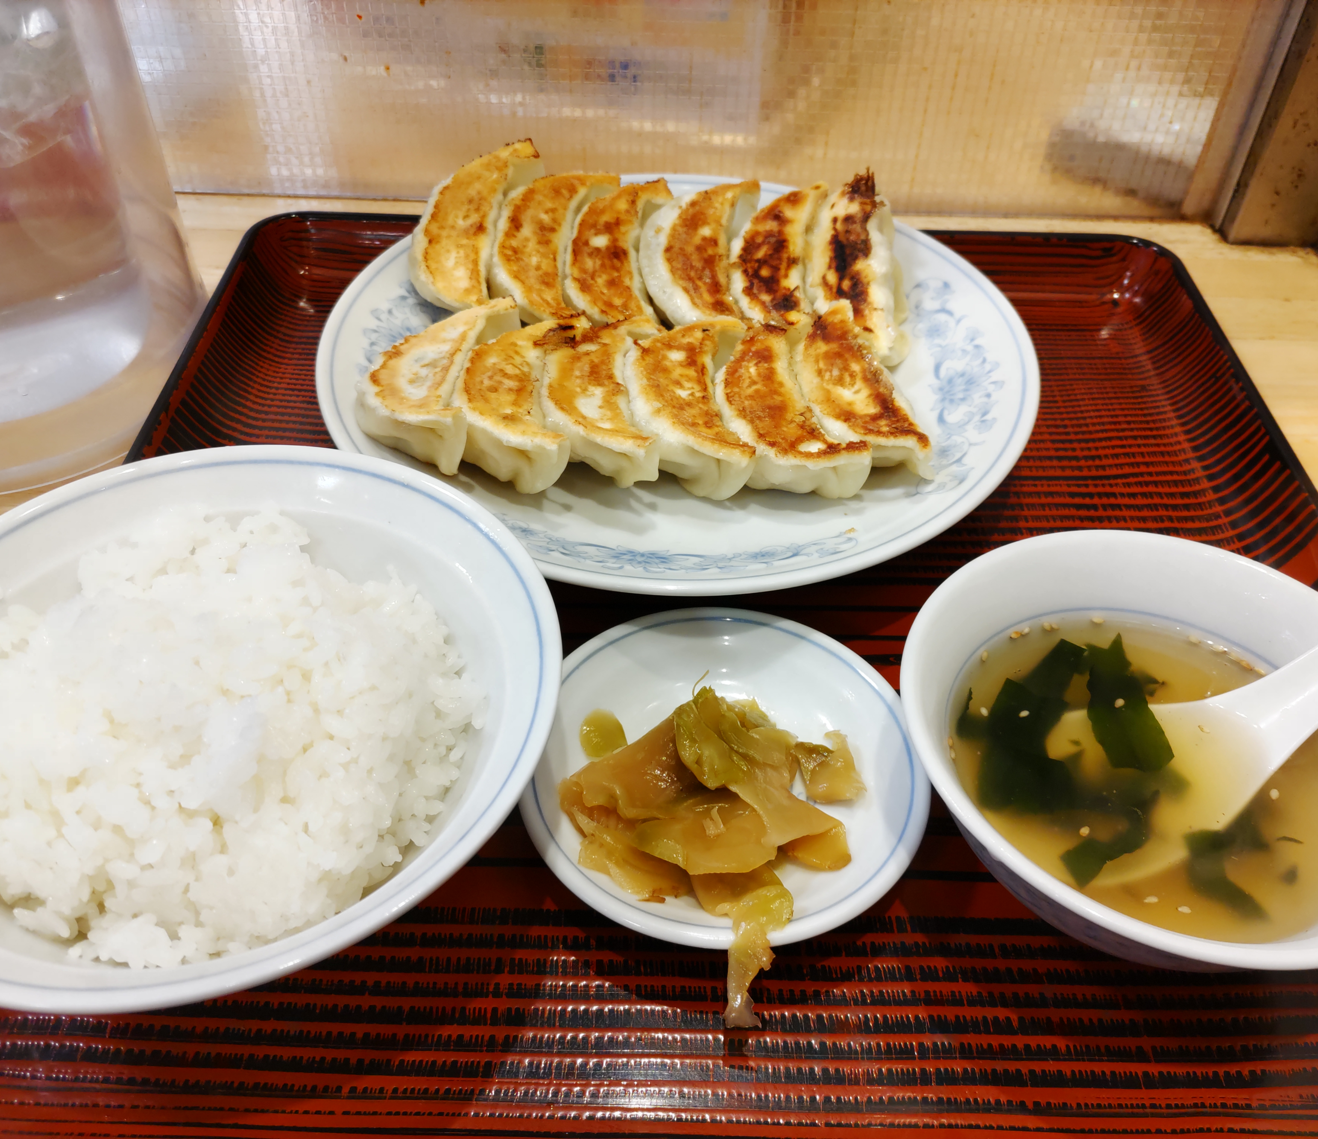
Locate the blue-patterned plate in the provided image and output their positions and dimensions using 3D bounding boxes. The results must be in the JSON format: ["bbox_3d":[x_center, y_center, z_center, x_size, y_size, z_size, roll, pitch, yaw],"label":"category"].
[{"bbox_3d":[0.006,-0.070,0.406,0.246,0.028,0.246,1,45,-1],"label":"blue-patterned plate"}]

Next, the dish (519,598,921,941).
[{"bbox_3d":[0.015,0.054,0.285,0.100,0.024,0.100,1,45,-1],"label":"dish"}]

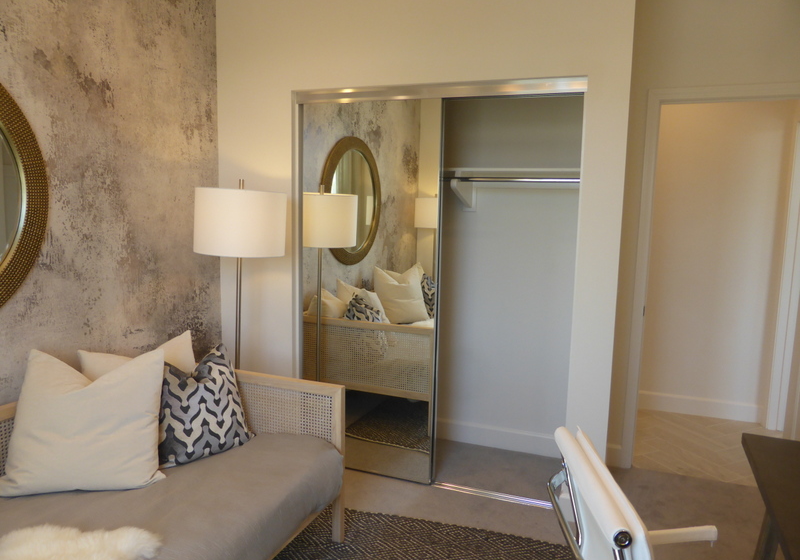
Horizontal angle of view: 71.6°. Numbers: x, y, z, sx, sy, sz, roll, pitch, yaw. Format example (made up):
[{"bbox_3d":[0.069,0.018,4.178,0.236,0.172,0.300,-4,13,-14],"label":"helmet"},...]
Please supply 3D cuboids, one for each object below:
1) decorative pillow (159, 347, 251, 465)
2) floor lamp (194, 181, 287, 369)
[{"bbox_3d":[-0.842,0.501,2.285,0.450,0.450,0.170,-5,-5,-44],"label":"decorative pillow"},{"bbox_3d":[-0.797,0.299,2.760,0.430,1.600,0.430,4,7,19],"label":"floor lamp"}]

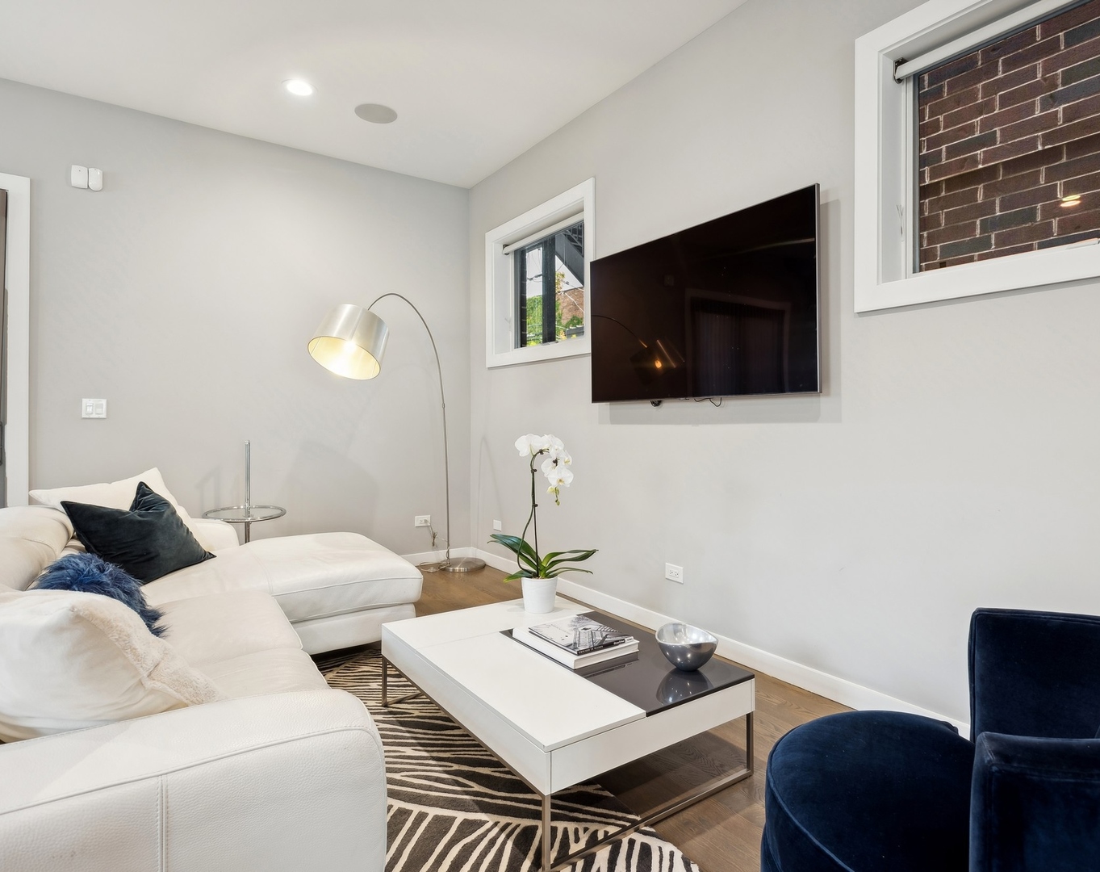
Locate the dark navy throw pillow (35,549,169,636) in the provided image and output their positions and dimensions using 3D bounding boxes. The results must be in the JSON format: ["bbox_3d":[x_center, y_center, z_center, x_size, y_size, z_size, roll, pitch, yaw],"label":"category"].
[{"bbox_3d":[-1.507,0.514,2.093,0.380,0.170,0.430,47,-24,-26],"label":"dark navy throw pillow"}]

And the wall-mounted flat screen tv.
[{"bbox_3d":[0.653,-0.578,2.960,0.050,0.800,1.395,-1,2,-34],"label":"wall-mounted flat screen tv"}]

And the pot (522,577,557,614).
[{"bbox_3d":[-0.044,0.683,2.649,0.159,0.149,0.159,0,1,0],"label":"pot"}]

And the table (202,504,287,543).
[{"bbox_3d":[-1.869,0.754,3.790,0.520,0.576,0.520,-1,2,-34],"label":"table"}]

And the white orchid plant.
[{"bbox_3d":[-0.029,0.309,2.649,0.453,0.632,0.290,0,1,-9],"label":"white orchid plant"}]

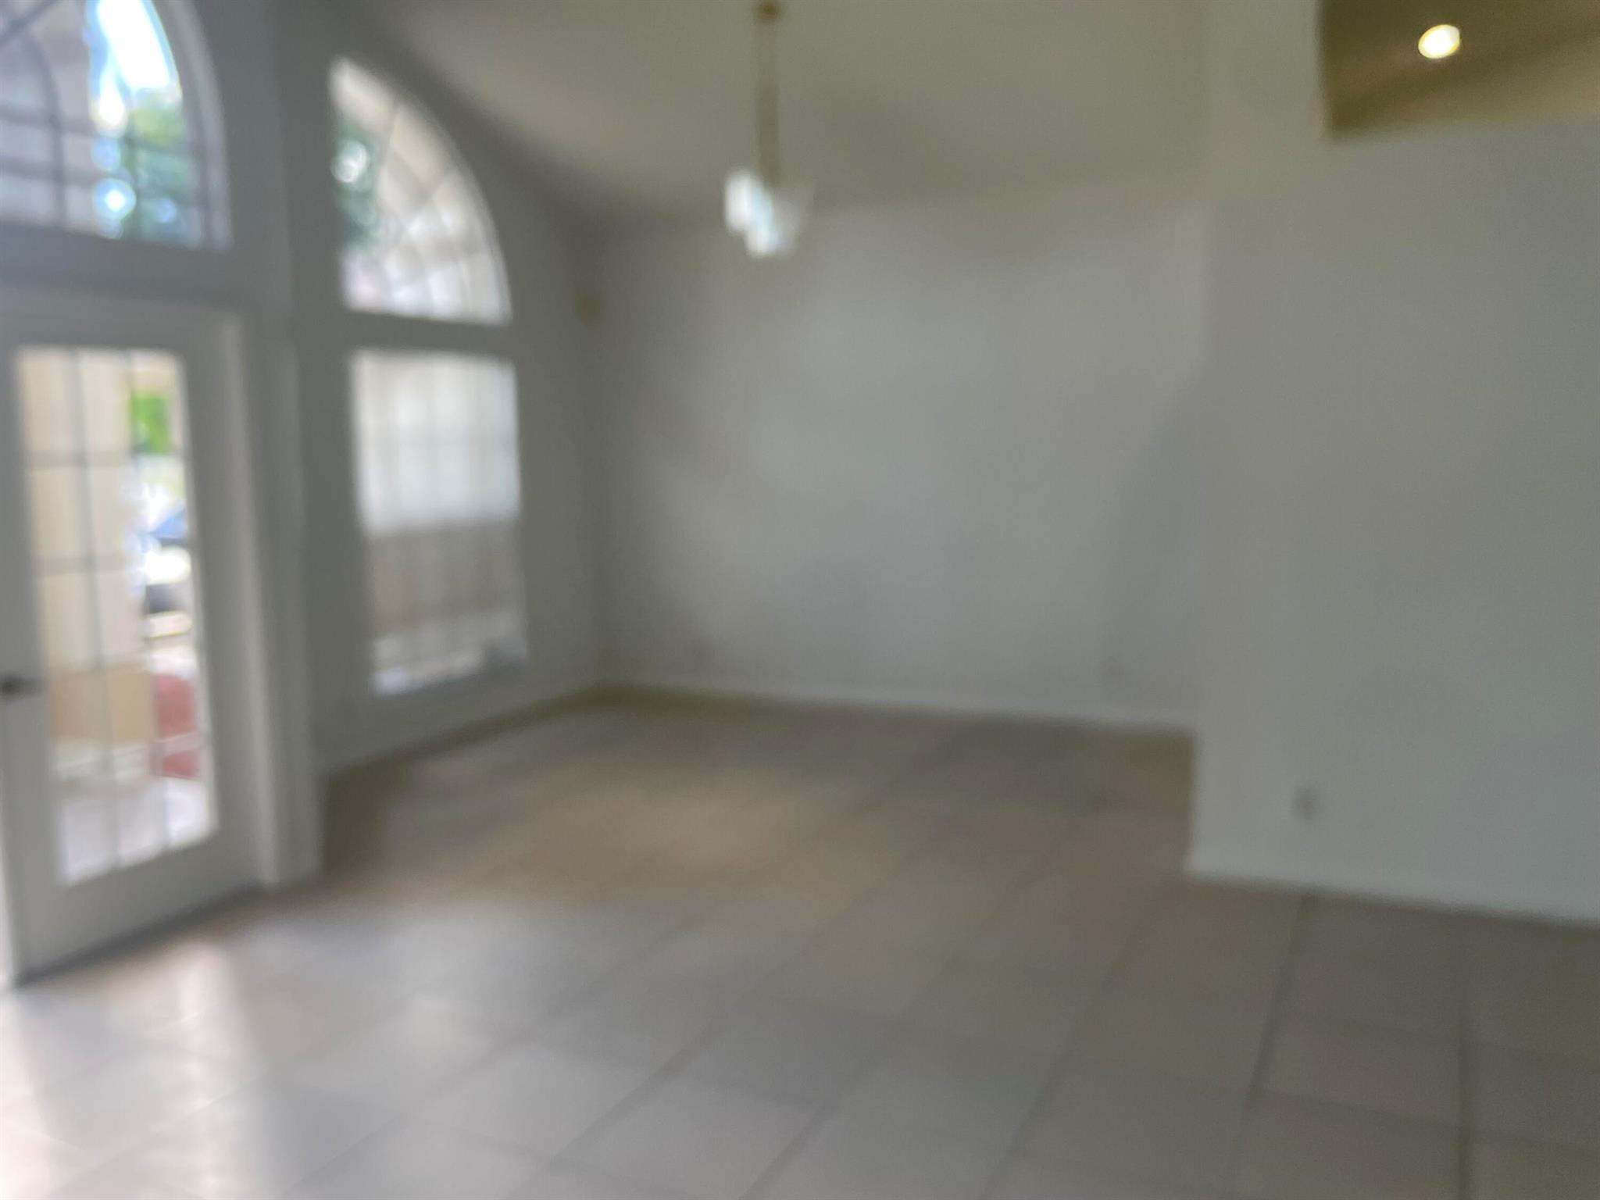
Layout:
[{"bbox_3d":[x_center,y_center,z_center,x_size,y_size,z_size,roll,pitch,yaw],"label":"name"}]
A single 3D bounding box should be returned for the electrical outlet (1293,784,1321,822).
[{"bbox_3d":[1.753,0.707,4.158,0.078,0.122,0.015,2,7,27],"label":"electrical outlet"}]

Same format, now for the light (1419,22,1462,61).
[{"bbox_3d":[2.846,-2.485,5.350,0.170,0.040,0.170,2,7,27],"label":"light"}]

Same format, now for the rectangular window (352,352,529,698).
[{"bbox_3d":[-2.048,-0.462,6.987,0.090,1.840,1.220,2,7,27],"label":"rectangular window"}]

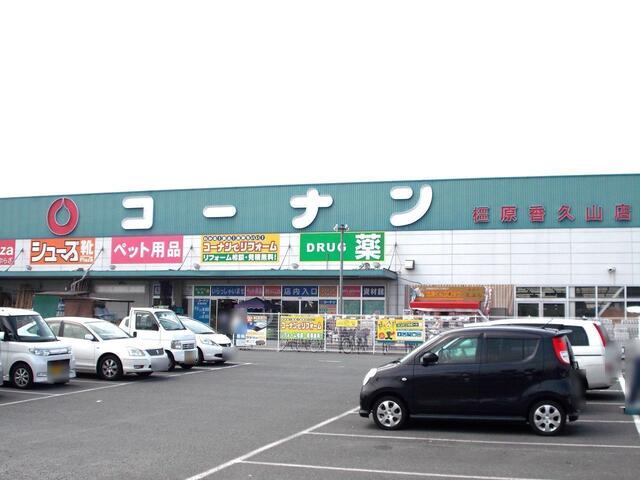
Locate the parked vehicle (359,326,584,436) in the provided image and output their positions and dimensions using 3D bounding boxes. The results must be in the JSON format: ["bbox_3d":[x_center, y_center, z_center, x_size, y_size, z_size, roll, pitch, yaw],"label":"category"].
[{"bbox_3d":[2.449,2.140,12.769,3.395,1.600,1.475,-1,-5,19],"label":"parked vehicle"}]

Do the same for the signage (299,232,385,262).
[{"bbox_3d":[1.320,0.443,49.304,5.423,1.762,0.150,-1,-5,19],"label":"signage"}]

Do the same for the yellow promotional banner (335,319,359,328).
[{"bbox_3d":[1.038,3.208,31.141,0.854,0.276,0.030,-1,-5,19],"label":"yellow promotional banner"}]

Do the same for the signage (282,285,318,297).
[{"bbox_3d":[-1.188,3.146,49.932,2.347,0.619,0.040,-1,-5,17],"label":"signage"}]

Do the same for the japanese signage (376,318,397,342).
[{"bbox_3d":[2.623,3.527,31.746,0.819,0.861,0.050,-1,-5,18],"label":"japanese signage"}]

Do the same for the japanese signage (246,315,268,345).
[{"bbox_3d":[-2.579,3.731,33.349,0.930,1.263,0.040,-1,-5,17],"label":"japanese signage"}]

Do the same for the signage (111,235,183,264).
[{"bbox_3d":[-9.349,0.545,43.986,4.416,1.528,0.100,-1,-5,18],"label":"signage"}]

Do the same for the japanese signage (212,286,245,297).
[{"bbox_3d":[-4.789,2.683,42.429,1.936,0.567,0.080,-1,-5,18],"label":"japanese signage"}]

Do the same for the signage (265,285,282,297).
[{"bbox_3d":[-2.897,3.162,50.001,1.129,0.659,0.050,-1,-5,19],"label":"signage"}]

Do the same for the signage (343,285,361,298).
[{"bbox_3d":[1.539,2.573,40.373,1.057,0.580,0.080,-1,-5,18],"label":"signage"}]

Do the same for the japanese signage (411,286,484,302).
[{"bbox_3d":[5.787,2.421,36.212,3.204,0.702,0.120,-1,-5,18],"label":"japanese signage"}]

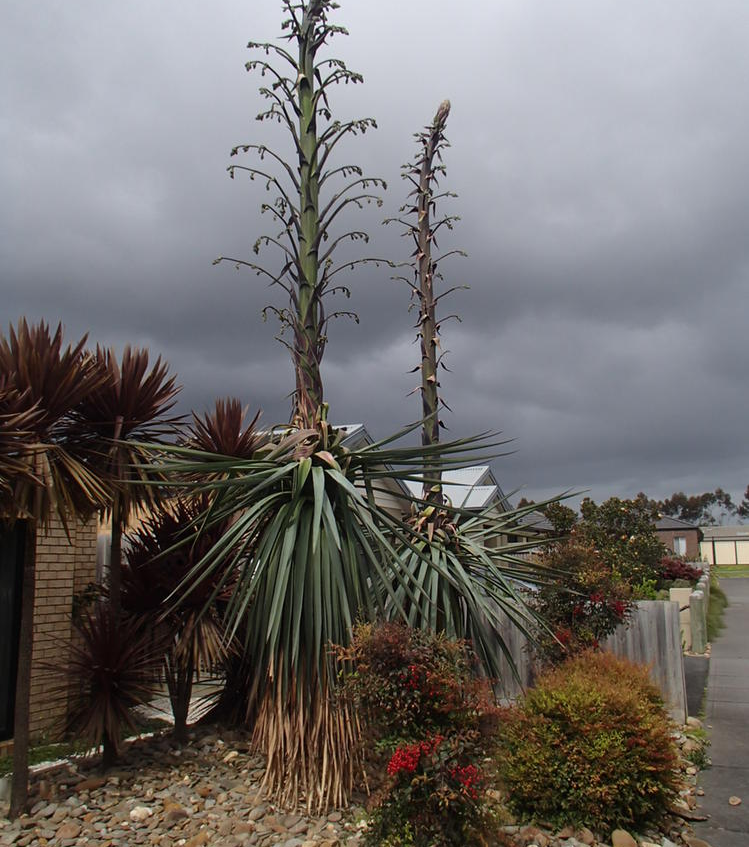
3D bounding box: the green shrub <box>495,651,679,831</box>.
[{"bbox_3d":[1.392,1.964,5.162,1.160,0.970,1.050,0,-9,0],"label":"green shrub"}]

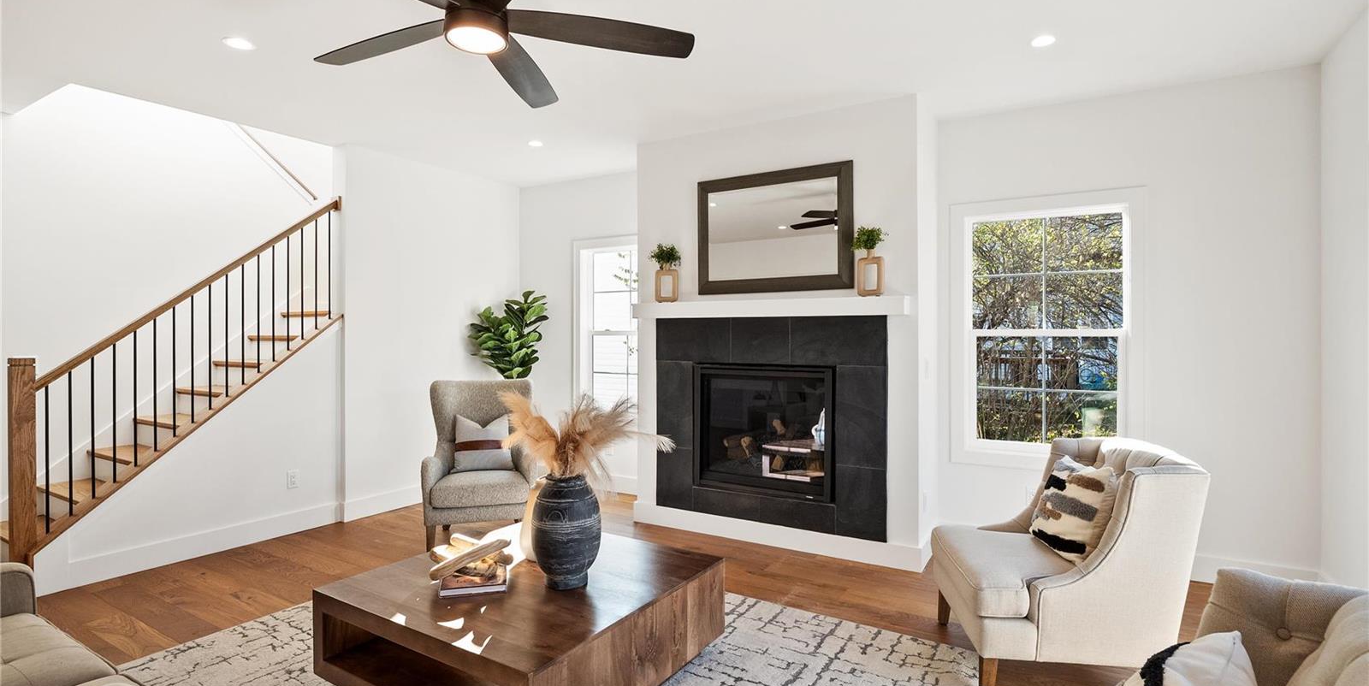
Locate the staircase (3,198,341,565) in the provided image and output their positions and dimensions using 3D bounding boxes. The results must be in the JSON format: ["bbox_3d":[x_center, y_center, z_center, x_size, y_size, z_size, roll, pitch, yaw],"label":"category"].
[{"bbox_3d":[-3.425,0.125,4.133,0.928,2.443,1.856,0,0,32],"label":"staircase"}]

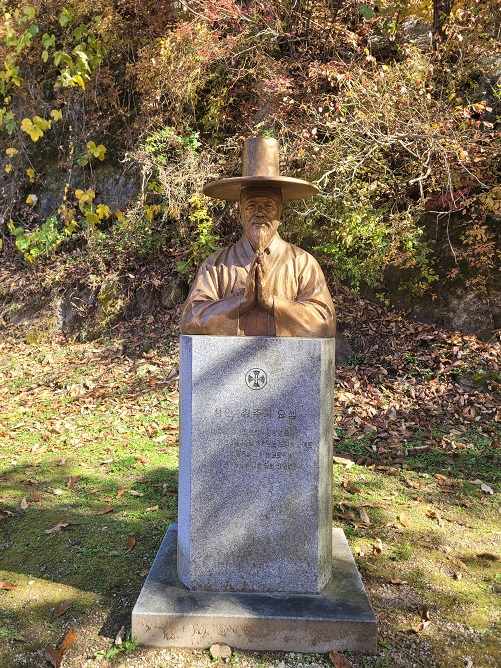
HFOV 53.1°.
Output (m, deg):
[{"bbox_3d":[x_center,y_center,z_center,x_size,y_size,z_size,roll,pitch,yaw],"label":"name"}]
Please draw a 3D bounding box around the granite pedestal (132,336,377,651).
[{"bbox_3d":[0.033,0.634,2.429,0.980,1.250,0.876,1,2,1],"label":"granite pedestal"}]

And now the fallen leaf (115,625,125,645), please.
[{"bbox_3d":[-0.542,1.250,2.086,0.045,0.045,0.090,1,2,6],"label":"fallen leaf"}]

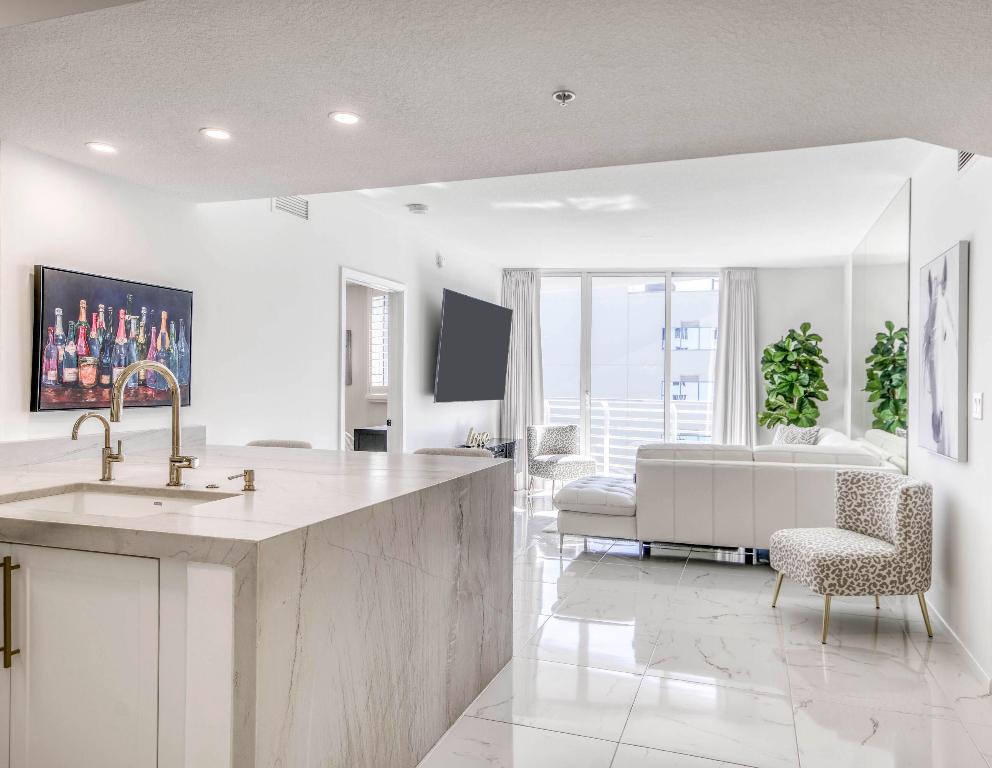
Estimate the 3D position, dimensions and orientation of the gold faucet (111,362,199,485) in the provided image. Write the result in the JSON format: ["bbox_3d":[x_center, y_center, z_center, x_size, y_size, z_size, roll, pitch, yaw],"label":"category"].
[{"bbox_3d":[-1.108,0.134,2.190,0.130,0.425,0.285,1,0,20],"label":"gold faucet"}]

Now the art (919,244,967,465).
[{"bbox_3d":[2.415,-0.163,3.648,0.040,1.075,0.790,1,0,20],"label":"art"}]

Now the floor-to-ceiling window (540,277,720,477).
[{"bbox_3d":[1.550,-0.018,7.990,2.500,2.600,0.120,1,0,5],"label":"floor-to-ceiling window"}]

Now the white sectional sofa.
[{"bbox_3d":[1.998,0.870,5.945,2.340,0.860,2.600,1,0,20],"label":"white sectional sofa"}]

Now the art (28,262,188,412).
[{"bbox_3d":[-1.744,-0.183,3.132,0.047,0.597,0.800,1,0,20],"label":"art"}]

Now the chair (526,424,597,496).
[{"bbox_3d":[0.699,0.889,7.761,0.610,0.790,0.670,0,0,-33],"label":"chair"}]

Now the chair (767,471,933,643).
[{"bbox_3d":[1.916,0.907,3.657,0.680,0.790,0.610,1,0,-5],"label":"chair"}]

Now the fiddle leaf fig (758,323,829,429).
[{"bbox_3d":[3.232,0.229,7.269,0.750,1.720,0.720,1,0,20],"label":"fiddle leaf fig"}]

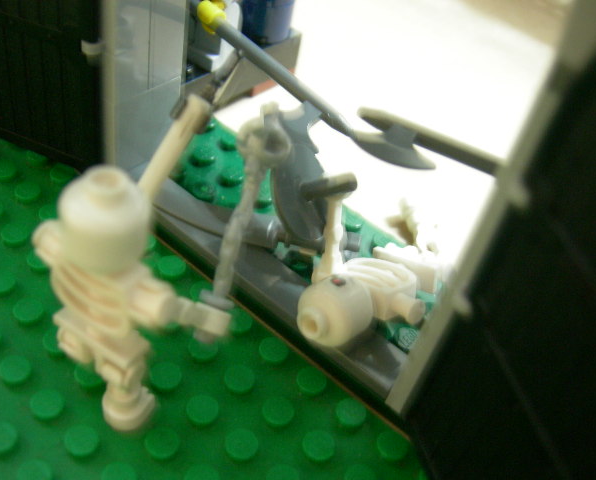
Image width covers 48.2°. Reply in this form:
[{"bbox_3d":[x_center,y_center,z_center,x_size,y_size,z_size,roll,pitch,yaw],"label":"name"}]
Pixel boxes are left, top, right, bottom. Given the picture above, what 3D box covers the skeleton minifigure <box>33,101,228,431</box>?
[{"bbox_3d":[-0.018,0.003,0.091,0.020,0.042,0.030,29,46,15],"label":"skeleton minifigure"}]

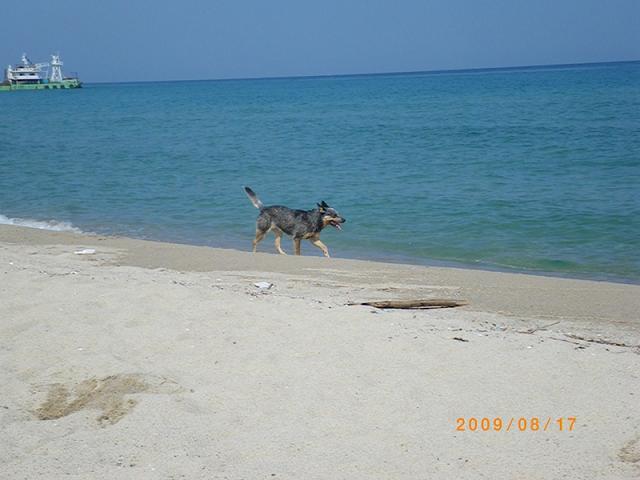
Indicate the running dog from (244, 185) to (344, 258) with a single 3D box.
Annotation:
[{"bbox_3d":[-0.240,-0.162,13.200,0.950,0.670,0.230,0,7,20],"label":"running dog"}]

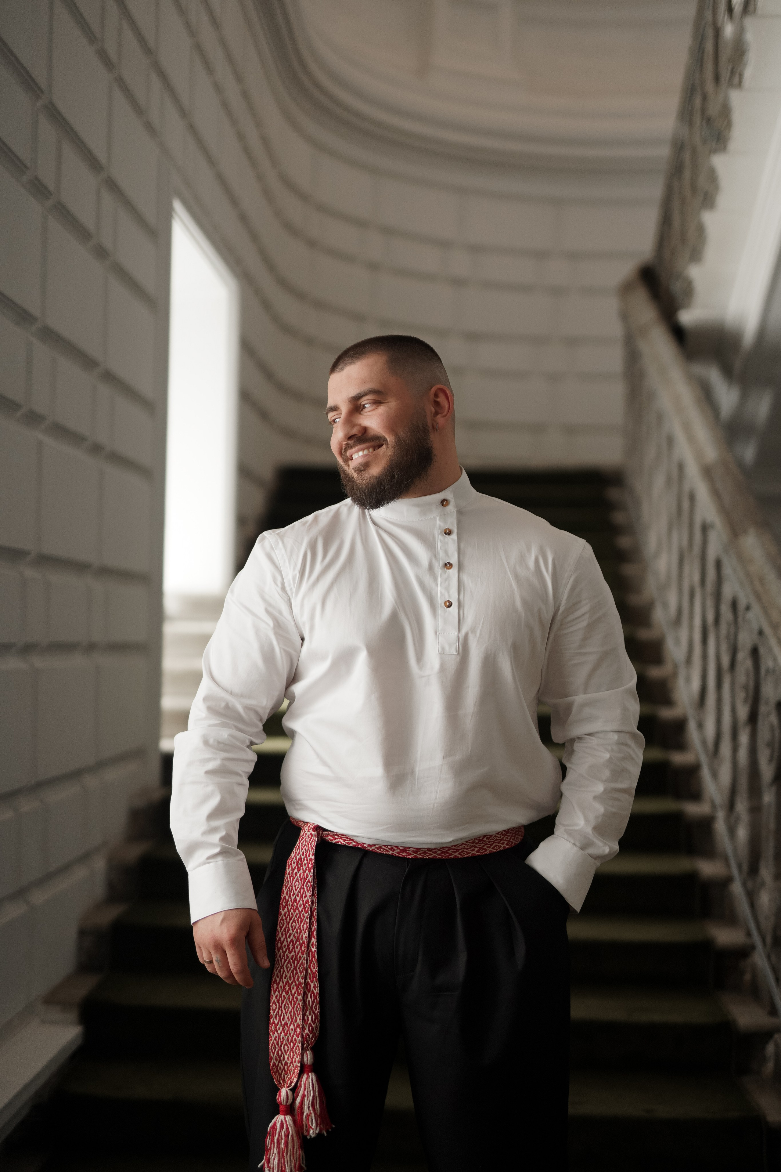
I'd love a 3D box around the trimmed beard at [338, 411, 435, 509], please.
[{"bbox_3d":[-0.006,-0.186,2.390,0.120,0.145,0.148,0,-13,-45],"label":"trimmed beard"}]

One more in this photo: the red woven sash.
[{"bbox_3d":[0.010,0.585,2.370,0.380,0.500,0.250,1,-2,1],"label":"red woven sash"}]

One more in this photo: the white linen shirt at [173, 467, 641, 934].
[{"bbox_3d":[0.026,0.160,2.420,0.710,0.670,0.340,1,-2,1],"label":"white linen shirt"}]

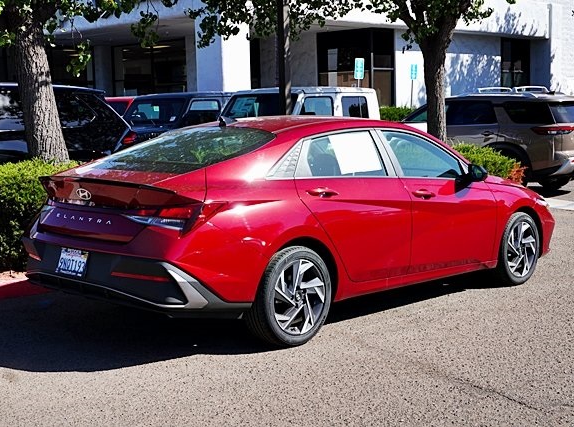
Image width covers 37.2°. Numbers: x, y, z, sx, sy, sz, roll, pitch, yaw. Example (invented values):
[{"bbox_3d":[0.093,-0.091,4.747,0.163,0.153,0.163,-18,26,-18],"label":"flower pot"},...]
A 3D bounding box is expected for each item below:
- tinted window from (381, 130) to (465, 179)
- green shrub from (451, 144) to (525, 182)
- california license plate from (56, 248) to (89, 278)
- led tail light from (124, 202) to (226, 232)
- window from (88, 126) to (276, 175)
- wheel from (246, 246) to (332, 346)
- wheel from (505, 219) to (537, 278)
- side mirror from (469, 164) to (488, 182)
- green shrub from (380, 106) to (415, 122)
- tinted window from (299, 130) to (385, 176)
[{"bbox_3d":[1.037,-0.443,6.440,0.910,0.405,0.070,-7,-17,-45],"label":"tinted window"},{"bbox_3d":[3.033,-0.597,13.246,1.000,0.950,1.300,4,8,44],"label":"green shrub"},{"bbox_3d":[-1.290,0.294,5.127,0.310,0.160,0.020,4,-11,44],"label":"california license plate"},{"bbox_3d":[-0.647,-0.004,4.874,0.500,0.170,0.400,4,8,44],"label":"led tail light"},{"bbox_3d":[-0.753,-0.420,5.622,1.170,0.120,0.930,4,24,44],"label":"window"},{"bbox_3d":[0.018,0.510,5.349,0.225,0.635,0.635,4,8,44],"label":"wheel"},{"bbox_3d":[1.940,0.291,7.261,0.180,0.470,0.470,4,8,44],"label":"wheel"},{"bbox_3d":[1.435,-0.309,6.492,0.210,0.150,0.130,4,8,44],"label":"side mirror"},{"bbox_3d":[2.832,-2.248,22.047,0.900,1.000,1.400,4,8,44],"label":"green shrub"},{"bbox_3d":[0.361,-0.397,5.752,0.880,0.356,0.070,-7,-21,-45],"label":"tinted window"}]

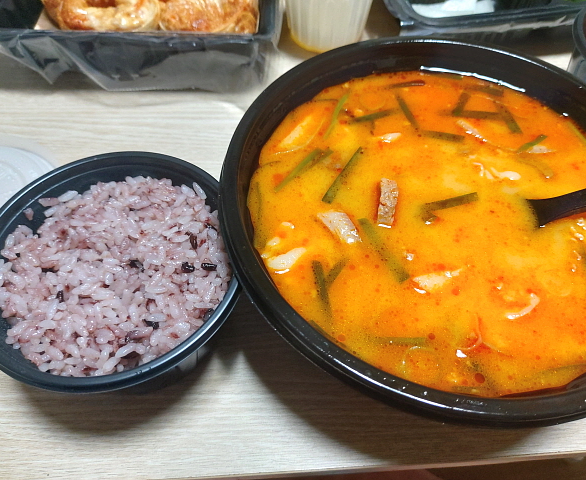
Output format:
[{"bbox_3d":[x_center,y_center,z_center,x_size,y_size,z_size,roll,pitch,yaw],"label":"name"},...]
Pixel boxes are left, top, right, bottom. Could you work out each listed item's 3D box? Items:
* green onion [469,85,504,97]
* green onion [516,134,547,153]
[{"bbox_3d":[0.125,-0.096,0.298,0.021,0.004,0.005,12,59,7],"label":"green onion"},{"bbox_3d":[0.142,-0.056,0.275,0.024,0.004,0.004,-26,62,-16],"label":"green onion"}]

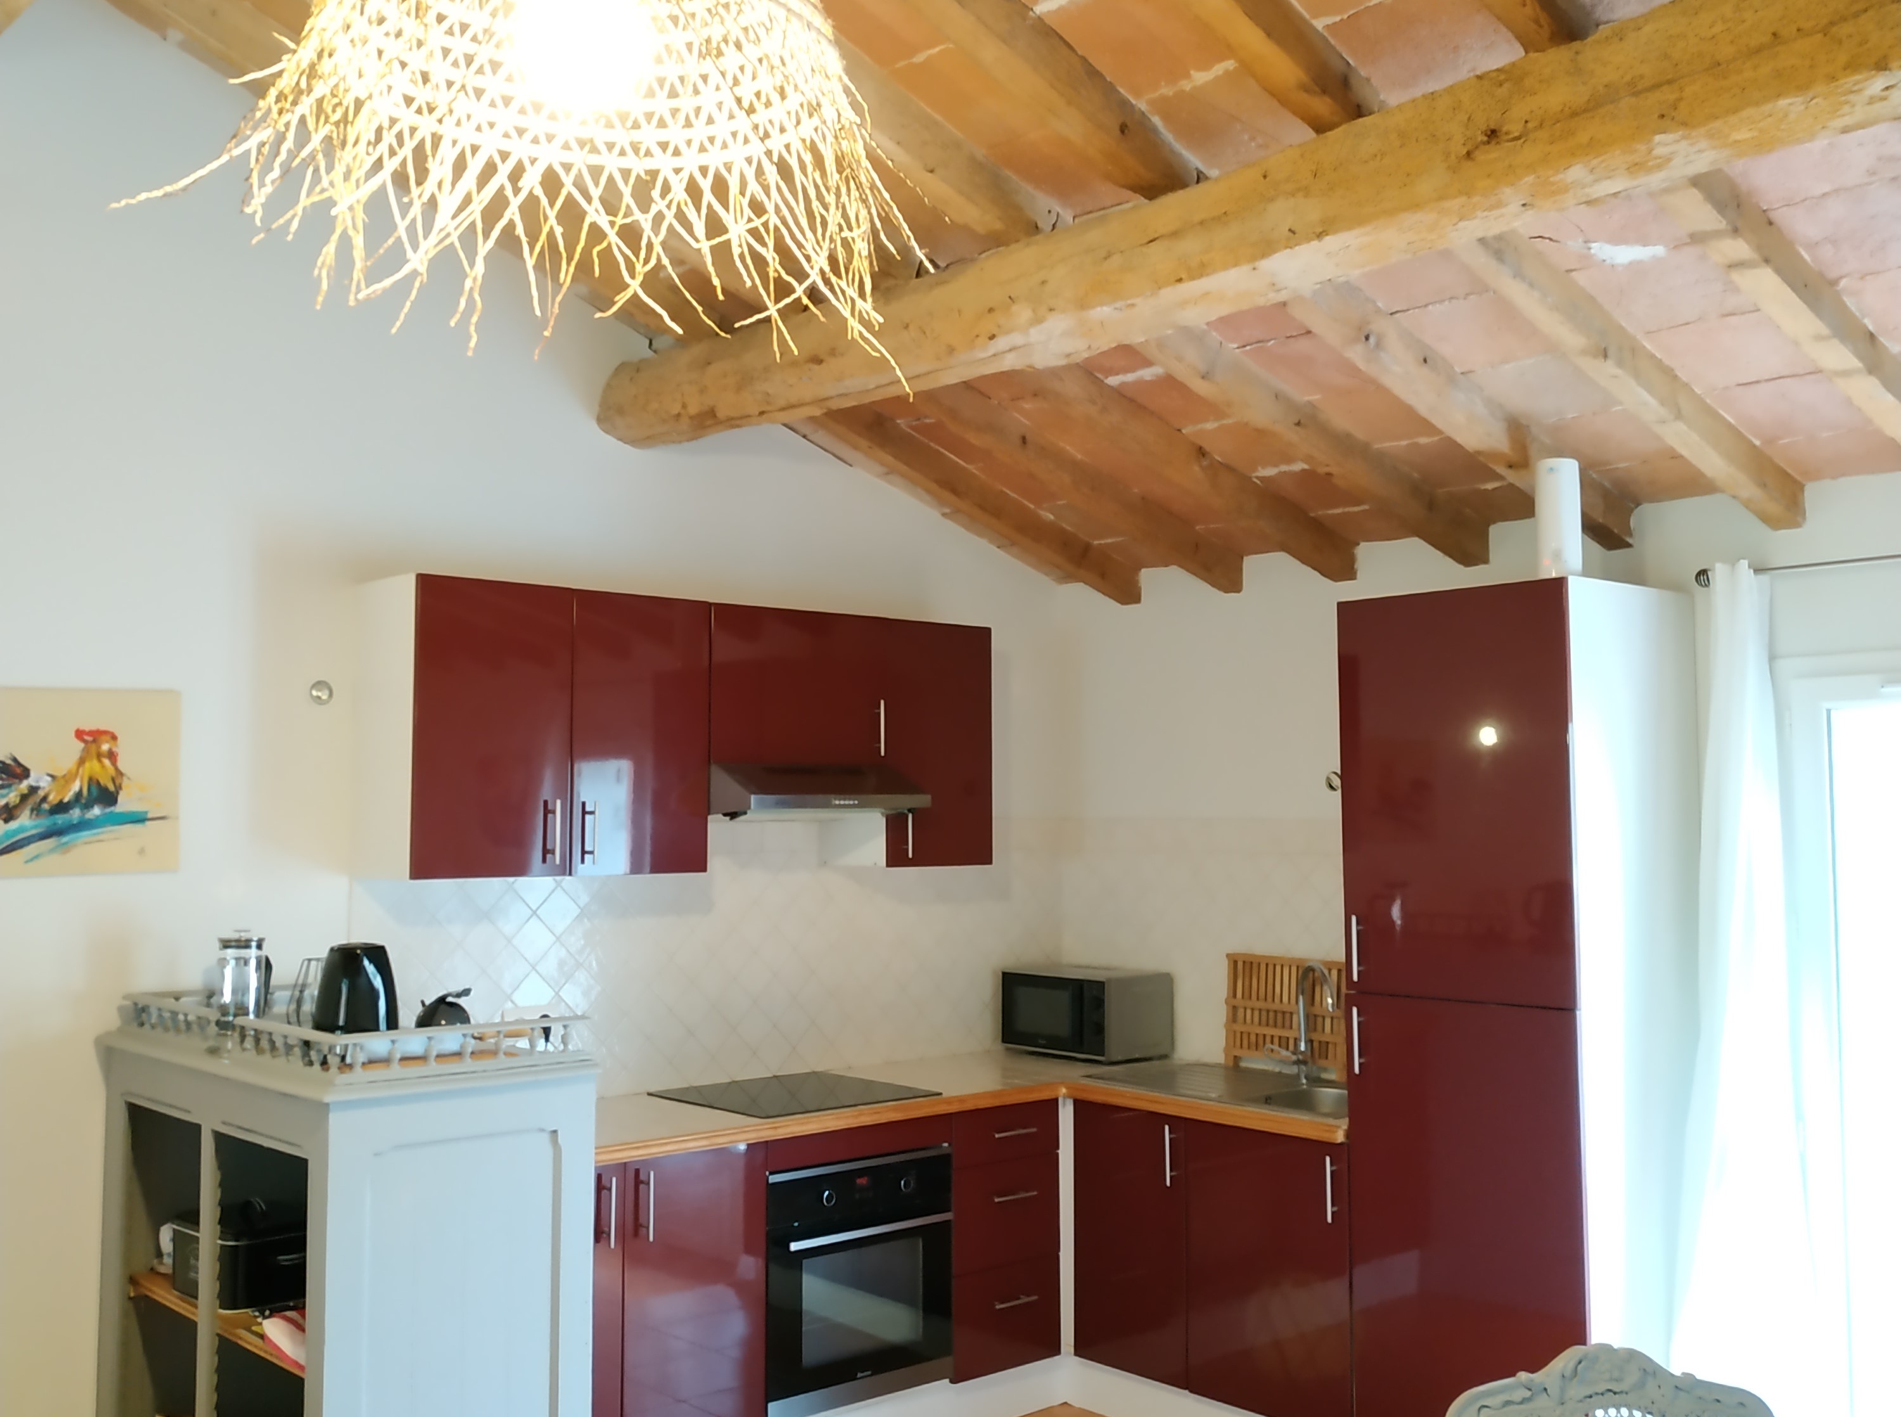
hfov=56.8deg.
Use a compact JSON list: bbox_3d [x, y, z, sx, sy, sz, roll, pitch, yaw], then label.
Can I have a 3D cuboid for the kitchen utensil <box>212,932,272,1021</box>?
[{"bbox_3d":[-1.503,0.588,3.761,0.092,0.226,0.122,-2,-5,26],"label":"kitchen utensil"}]

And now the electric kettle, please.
[{"bbox_3d":[-1.096,0.542,3.237,0.155,0.210,0.170,2,-5,-18],"label":"electric kettle"}]

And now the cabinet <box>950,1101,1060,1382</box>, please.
[{"bbox_3d":[-0.027,1.456,4.990,0.400,0.700,0.580,4,-6,-42],"label":"cabinet"}]

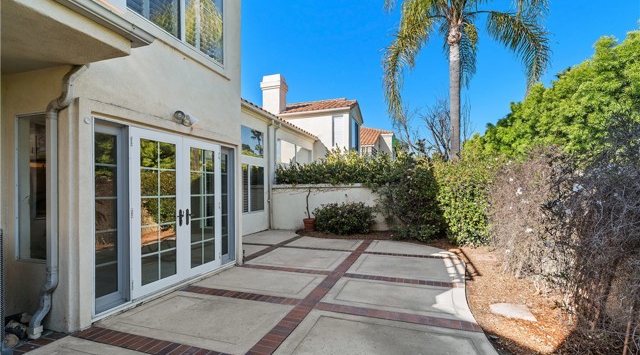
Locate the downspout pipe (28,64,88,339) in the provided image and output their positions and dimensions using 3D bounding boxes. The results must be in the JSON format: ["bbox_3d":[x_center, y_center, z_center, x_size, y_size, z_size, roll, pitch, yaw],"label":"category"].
[{"bbox_3d":[-2.433,0.235,2.655,0.560,2.470,0.180,-1,-2,19],"label":"downspout pipe"}]

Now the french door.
[{"bbox_3d":[-1.962,0.447,4.100,0.080,2.032,1.590,-1,-2,19],"label":"french door"}]

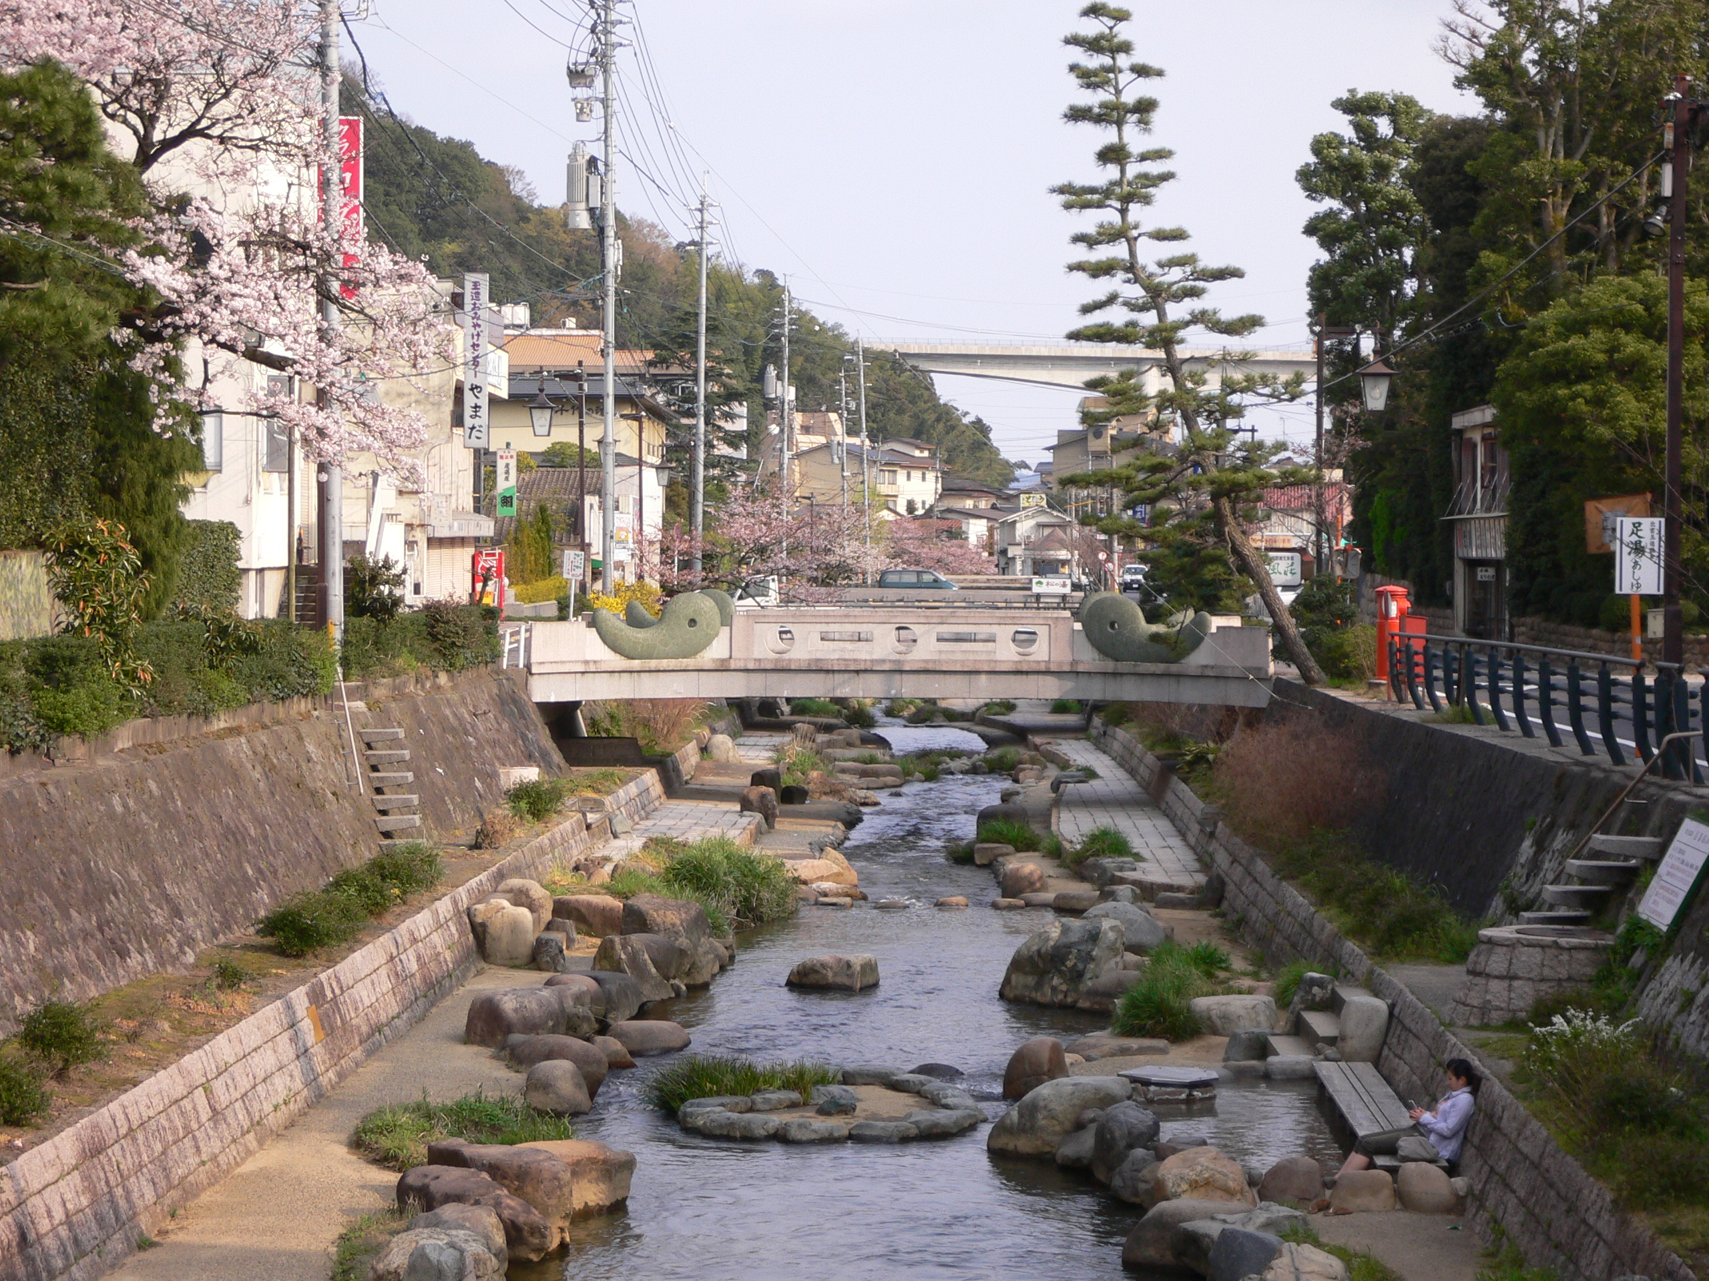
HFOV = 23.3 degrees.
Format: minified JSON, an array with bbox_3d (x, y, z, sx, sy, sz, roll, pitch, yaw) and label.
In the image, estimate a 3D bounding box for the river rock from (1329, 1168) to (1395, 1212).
[{"bbox_3d":[3.389,3.670,27.700,0.430,0.280,0.350,0,1,0],"label":"river rock"}]

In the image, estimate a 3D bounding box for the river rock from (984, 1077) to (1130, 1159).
[{"bbox_3d":[1.696,3.925,34.100,1.200,0.630,0.950,0,1,1],"label":"river rock"}]

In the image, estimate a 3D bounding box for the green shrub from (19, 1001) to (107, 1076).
[{"bbox_3d":[-5.551,2.782,29.000,0.610,0.530,0.580,0,1,1],"label":"green shrub"}]

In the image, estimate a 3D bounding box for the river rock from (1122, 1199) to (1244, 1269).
[{"bbox_3d":[2.160,3.855,27.000,0.850,0.430,0.650,0,1,0],"label":"river rock"}]

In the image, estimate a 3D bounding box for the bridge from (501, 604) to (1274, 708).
[{"bbox_3d":[0.858,0.152,73.199,12.400,1.800,6.500,0,1,1],"label":"bridge"}]

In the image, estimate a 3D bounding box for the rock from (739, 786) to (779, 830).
[{"bbox_3d":[-1.630,2.861,70.800,0.680,0.770,0.620,0,1,1],"label":"rock"}]

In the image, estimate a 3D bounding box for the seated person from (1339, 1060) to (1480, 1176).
[{"bbox_3d":[3.974,3.540,30.000,1.030,1.020,0.500,0,1,-8],"label":"seated person"}]

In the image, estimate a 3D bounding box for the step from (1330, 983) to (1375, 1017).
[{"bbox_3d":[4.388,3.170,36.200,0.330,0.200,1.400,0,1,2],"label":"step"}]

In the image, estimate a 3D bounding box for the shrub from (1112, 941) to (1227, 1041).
[{"bbox_3d":[3.109,3.478,41.000,1.100,0.800,1.150,0,1,0],"label":"shrub"}]

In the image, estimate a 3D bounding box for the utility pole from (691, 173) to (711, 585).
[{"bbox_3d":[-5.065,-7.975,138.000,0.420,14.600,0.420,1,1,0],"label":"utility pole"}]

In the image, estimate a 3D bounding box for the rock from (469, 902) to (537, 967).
[{"bbox_3d":[-3.978,3.300,46.800,0.740,0.710,0.640,0,1,1],"label":"rock"}]

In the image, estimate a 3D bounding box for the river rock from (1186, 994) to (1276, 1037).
[{"bbox_3d":[3.710,3.671,40.650,0.860,0.370,0.600,0,1,0],"label":"river rock"}]

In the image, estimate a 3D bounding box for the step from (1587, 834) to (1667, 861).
[{"bbox_3d":[6.228,1.672,33.500,0.620,0.160,0.550,0,1,1],"label":"step"}]

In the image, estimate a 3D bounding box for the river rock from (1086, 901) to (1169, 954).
[{"bbox_3d":[3.237,3.419,49.400,0.990,0.620,0.850,0,1,0],"label":"river rock"}]

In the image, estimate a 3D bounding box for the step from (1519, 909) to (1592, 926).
[{"bbox_3d":[5.615,2.220,33.000,0.620,0.140,0.360,0,1,1],"label":"step"}]

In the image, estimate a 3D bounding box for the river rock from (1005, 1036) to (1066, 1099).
[{"bbox_3d":[1.642,3.869,37.500,0.600,0.570,0.580,0,1,1],"label":"river rock"}]

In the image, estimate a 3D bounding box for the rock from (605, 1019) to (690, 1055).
[{"bbox_3d":[-1.946,3.748,39.000,0.790,0.320,0.520,0,1,0],"label":"rock"}]

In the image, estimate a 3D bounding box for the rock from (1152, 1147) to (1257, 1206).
[{"bbox_3d":[2.375,3.628,28.000,0.690,0.420,0.550,0,1,0],"label":"rock"}]

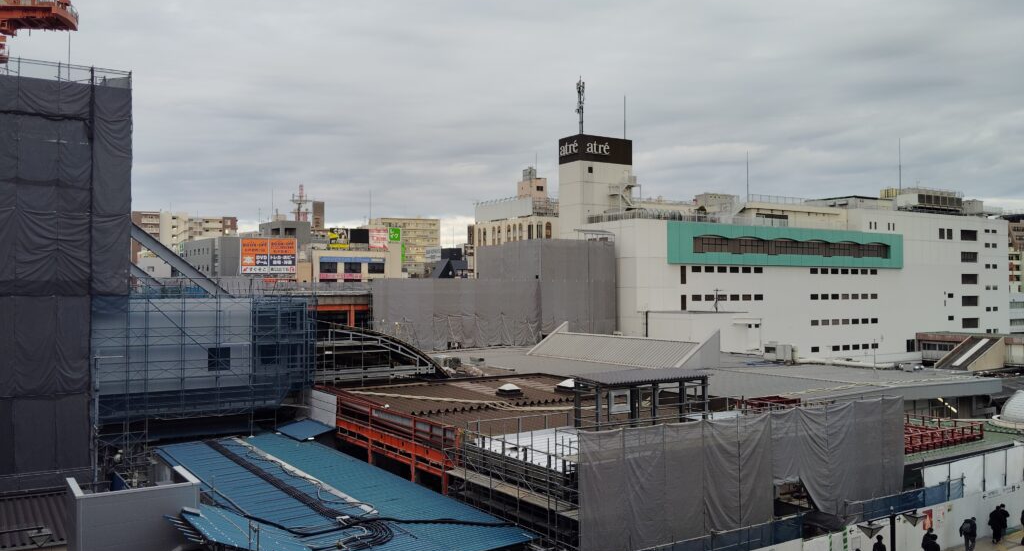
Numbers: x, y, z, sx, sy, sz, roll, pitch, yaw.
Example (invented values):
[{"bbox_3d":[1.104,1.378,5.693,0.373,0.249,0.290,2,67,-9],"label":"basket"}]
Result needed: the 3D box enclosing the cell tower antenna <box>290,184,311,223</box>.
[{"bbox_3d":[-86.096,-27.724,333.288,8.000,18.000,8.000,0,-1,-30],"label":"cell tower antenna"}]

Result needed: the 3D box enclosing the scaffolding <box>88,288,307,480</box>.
[{"bbox_3d":[-17.077,5.843,46.469,11.800,9.900,3.400,1,-1,-29],"label":"scaffolding"}]

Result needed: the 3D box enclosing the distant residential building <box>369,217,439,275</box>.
[{"bbox_3d":[-37.474,0.114,288.309,25.000,39.390,14.000,0,-1,-17],"label":"distant residential building"}]

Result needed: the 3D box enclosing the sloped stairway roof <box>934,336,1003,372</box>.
[{"bbox_3d":[73.903,12.520,133.731,10.210,4.990,5.250,1,-1,-31],"label":"sloped stairway roof"}]

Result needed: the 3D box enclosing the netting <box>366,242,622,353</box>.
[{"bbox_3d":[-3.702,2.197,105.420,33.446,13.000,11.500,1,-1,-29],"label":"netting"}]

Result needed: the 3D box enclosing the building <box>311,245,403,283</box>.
[{"bbox_3d":[-32.811,6.964,169.888,18.500,25.030,15.000,0,-1,-18],"label":"building"}]

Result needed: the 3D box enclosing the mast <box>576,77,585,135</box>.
[{"bbox_3d":[9.483,-23.386,114.000,1.100,8.100,1.100,1,-1,-29],"label":"mast"}]

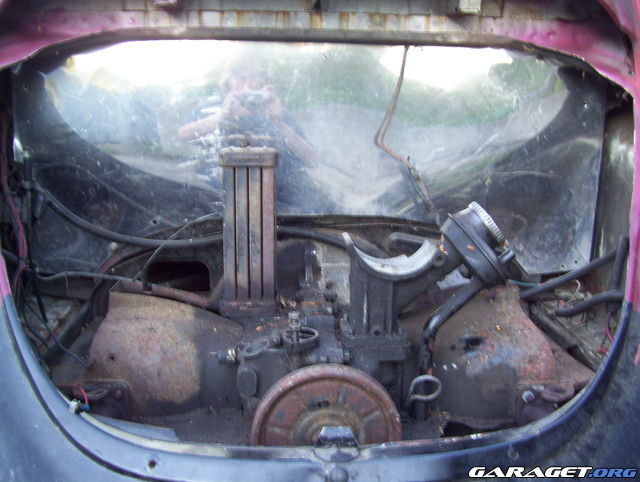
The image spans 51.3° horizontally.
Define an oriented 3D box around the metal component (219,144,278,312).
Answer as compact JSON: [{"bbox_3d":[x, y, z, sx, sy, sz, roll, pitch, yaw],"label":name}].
[{"bbox_3d":[-0.103,-0.019,0.961,0.079,0.236,0.075,-1,10,-5],"label":"metal component"}]

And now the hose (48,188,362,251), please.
[{"bbox_3d":[-0.180,-0.031,1.032,0.487,0.111,0.042,-1,10,-5],"label":"hose"}]

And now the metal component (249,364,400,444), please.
[{"bbox_3d":[0.006,0.230,0.780,0.173,0.173,0.038,-1,10,-5],"label":"metal component"}]

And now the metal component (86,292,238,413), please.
[{"bbox_3d":[-0.203,0.158,0.920,0.195,0.108,0.240,-1,10,-5],"label":"metal component"}]

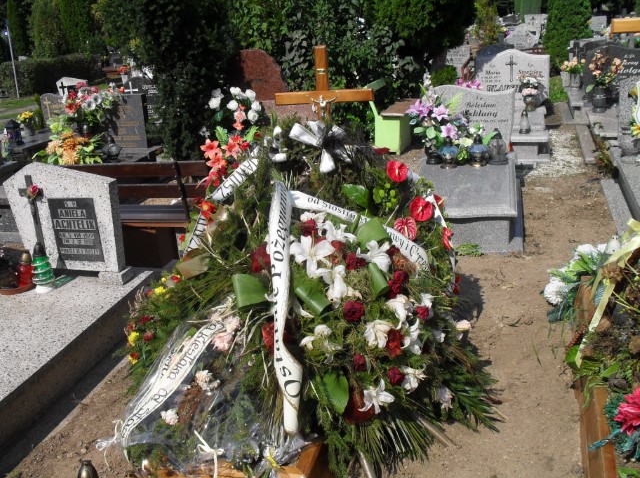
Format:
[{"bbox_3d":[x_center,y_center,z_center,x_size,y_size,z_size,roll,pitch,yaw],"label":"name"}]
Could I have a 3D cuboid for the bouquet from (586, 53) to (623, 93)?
[{"bbox_3d":[3.574,-2.084,8.100,0.420,0.440,0.360,4,20,16],"label":"bouquet"}]

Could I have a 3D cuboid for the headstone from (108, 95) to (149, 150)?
[{"bbox_3d":[-2.196,-1.351,7.436,0.450,0.630,0.090,4,20,16],"label":"headstone"}]

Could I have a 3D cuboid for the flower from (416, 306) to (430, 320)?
[{"bbox_3d":[0.389,0.276,2.430,0.053,0.050,0.048,-4,20,-6],"label":"flower"}]

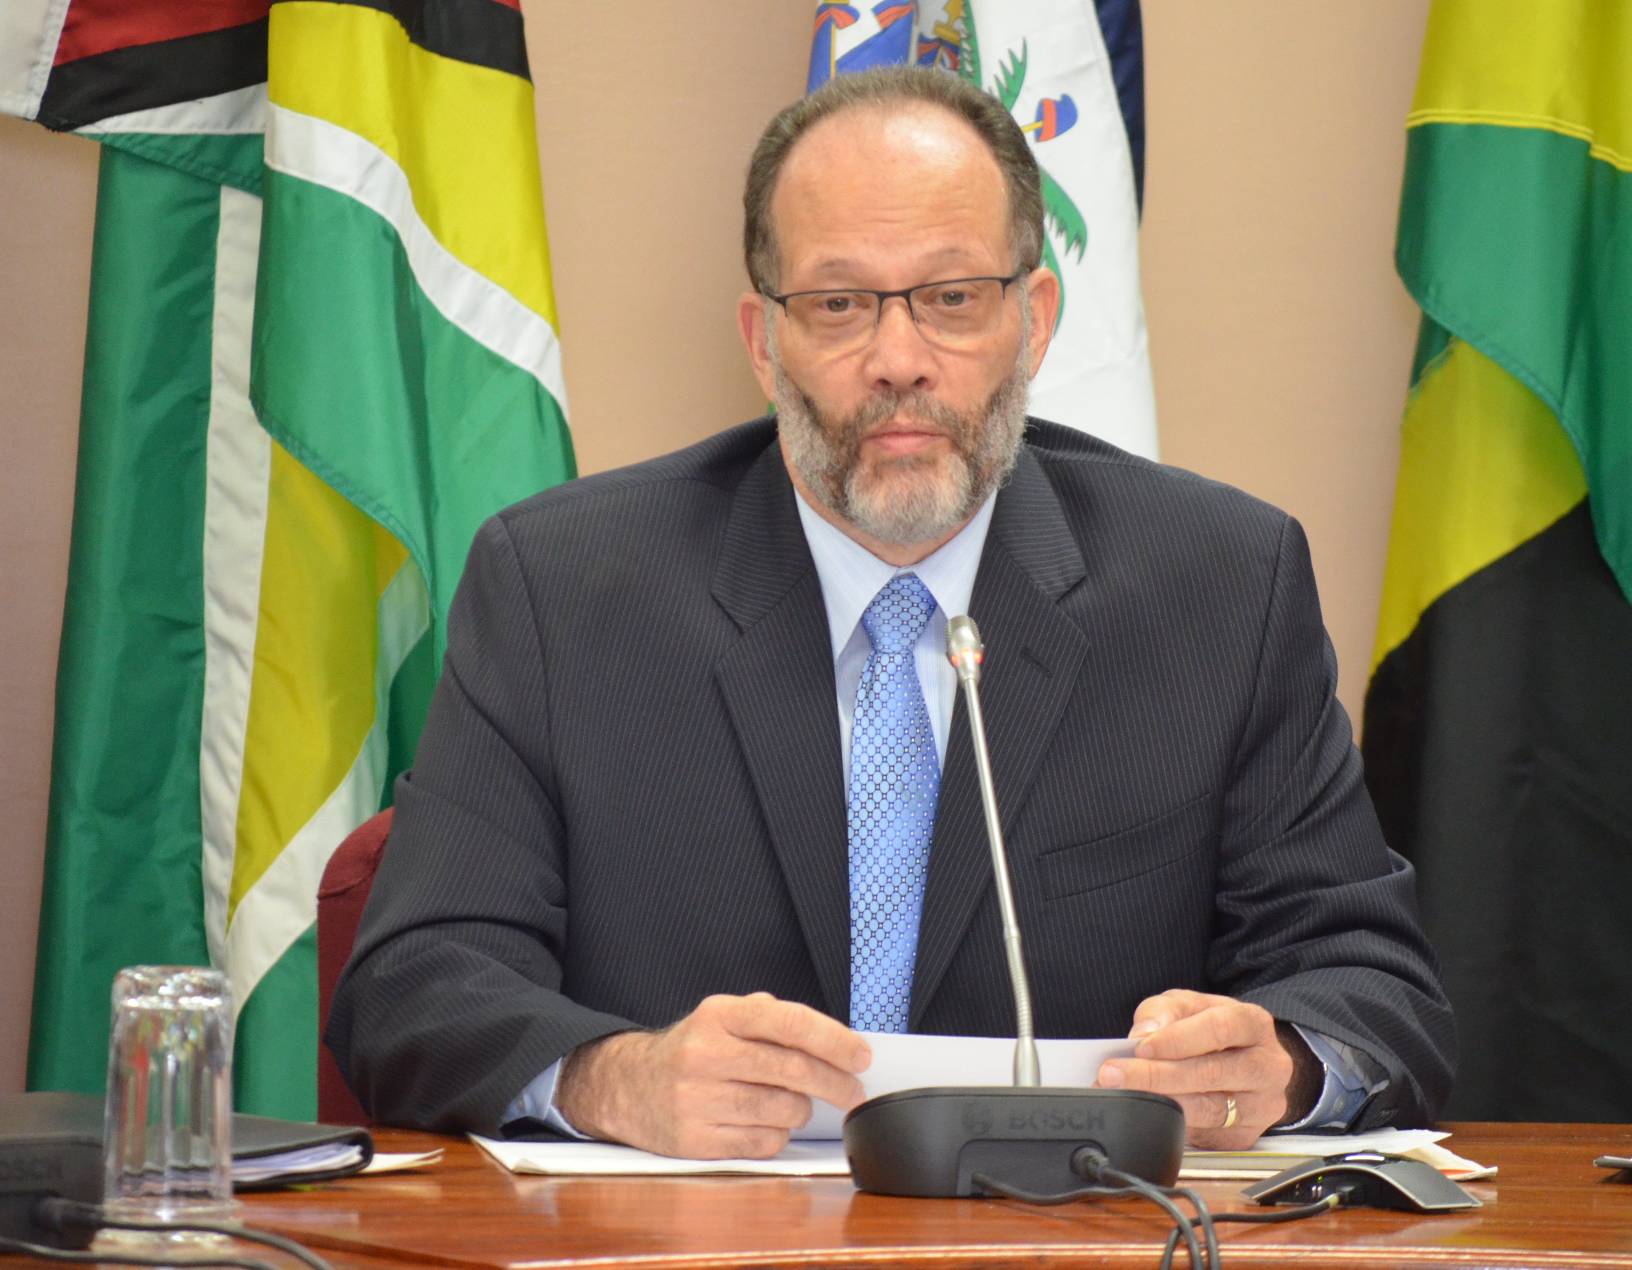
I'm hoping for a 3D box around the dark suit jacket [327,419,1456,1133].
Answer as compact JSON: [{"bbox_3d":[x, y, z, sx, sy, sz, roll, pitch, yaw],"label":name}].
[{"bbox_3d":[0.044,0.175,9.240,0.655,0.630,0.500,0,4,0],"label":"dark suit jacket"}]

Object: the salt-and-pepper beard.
[{"bbox_3d":[0.050,-0.118,9.260,0.150,0.130,0.110,-2,5,0],"label":"salt-and-pepper beard"}]

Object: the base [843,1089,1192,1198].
[{"bbox_3d":[0.109,0.279,8.850,0.190,0.061,0.125,0,5,-10],"label":"base"}]

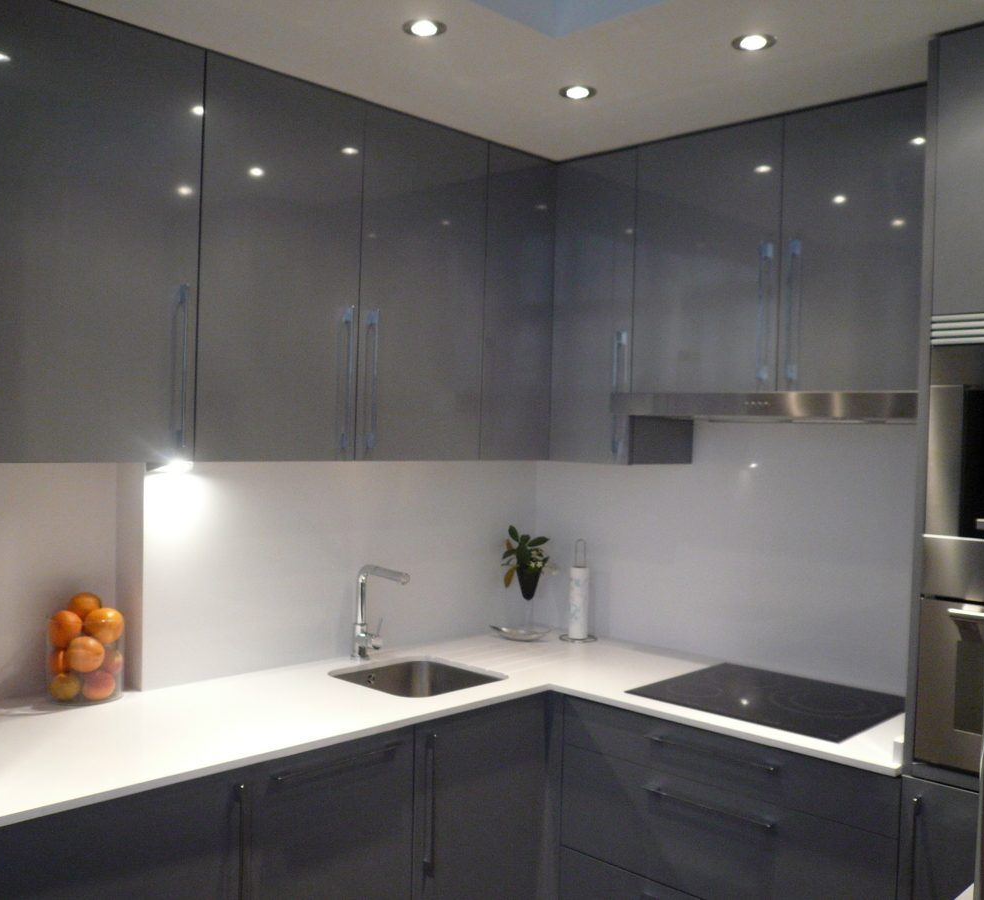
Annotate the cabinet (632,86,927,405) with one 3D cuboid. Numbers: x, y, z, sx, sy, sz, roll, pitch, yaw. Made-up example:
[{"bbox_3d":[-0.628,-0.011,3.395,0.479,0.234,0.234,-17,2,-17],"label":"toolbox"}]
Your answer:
[{"bbox_3d":[0.858,-0.509,2.664,0.870,0.713,0.365,2,1,41],"label":"cabinet"}]

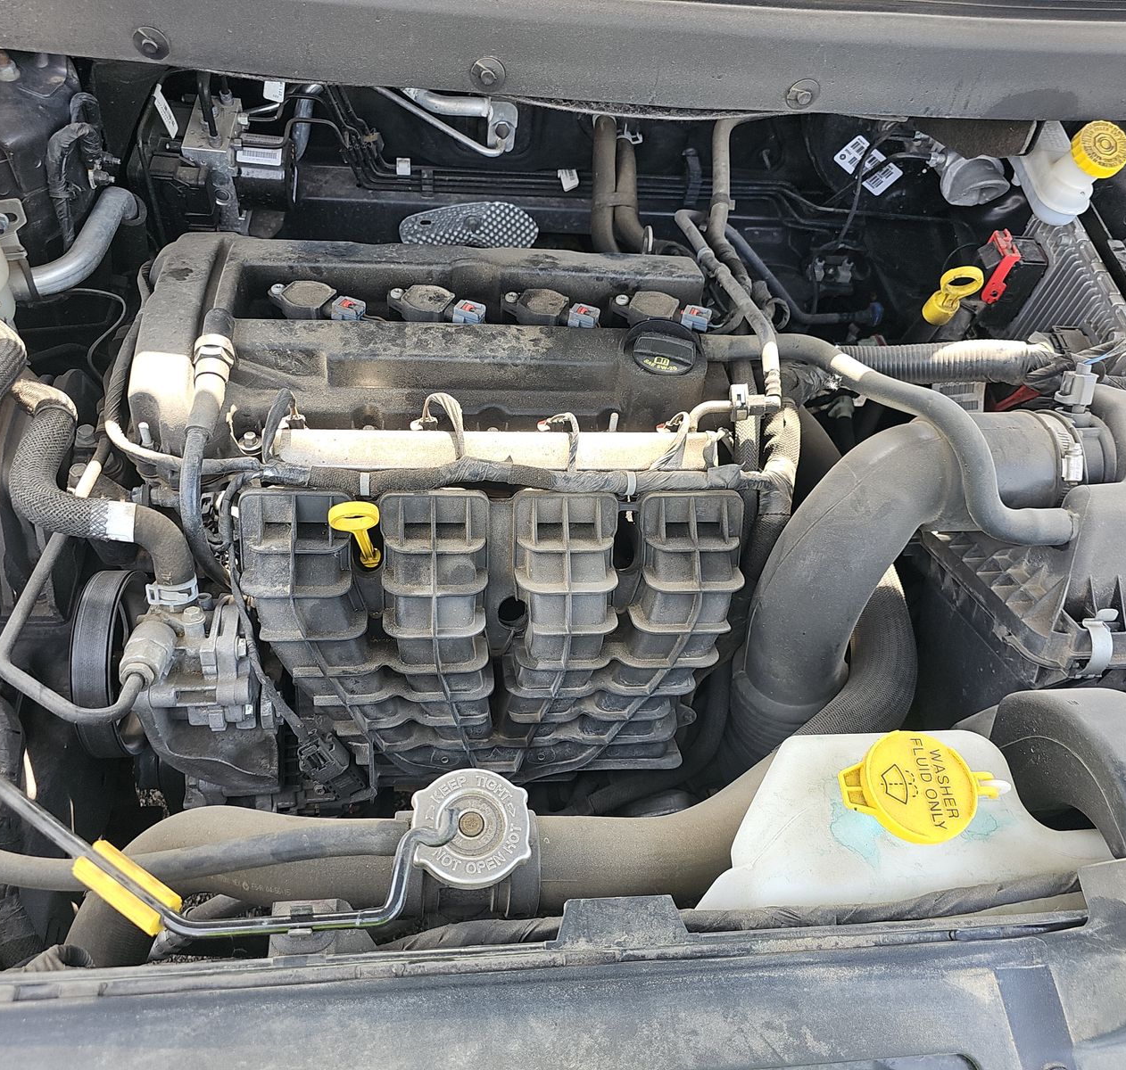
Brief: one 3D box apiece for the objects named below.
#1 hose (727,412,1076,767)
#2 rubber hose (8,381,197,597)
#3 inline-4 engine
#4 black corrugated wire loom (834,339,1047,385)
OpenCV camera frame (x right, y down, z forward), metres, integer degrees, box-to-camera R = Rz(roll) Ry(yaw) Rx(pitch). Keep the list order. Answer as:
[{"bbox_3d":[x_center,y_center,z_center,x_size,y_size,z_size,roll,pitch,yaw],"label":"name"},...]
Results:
[{"bbox_3d":[0.257,0.057,0.735,0.265,0.270,0.225,0,48,-9],"label":"hose"},{"bbox_3d":[-0.341,-0.043,0.689,0.147,0.079,0.174,0,48,-9],"label":"rubber hose"},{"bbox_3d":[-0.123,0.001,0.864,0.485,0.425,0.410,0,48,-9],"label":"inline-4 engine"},{"bbox_3d":[0.302,-0.141,0.770,0.175,0.034,0.034,1,51,10],"label":"black corrugated wire loom"}]

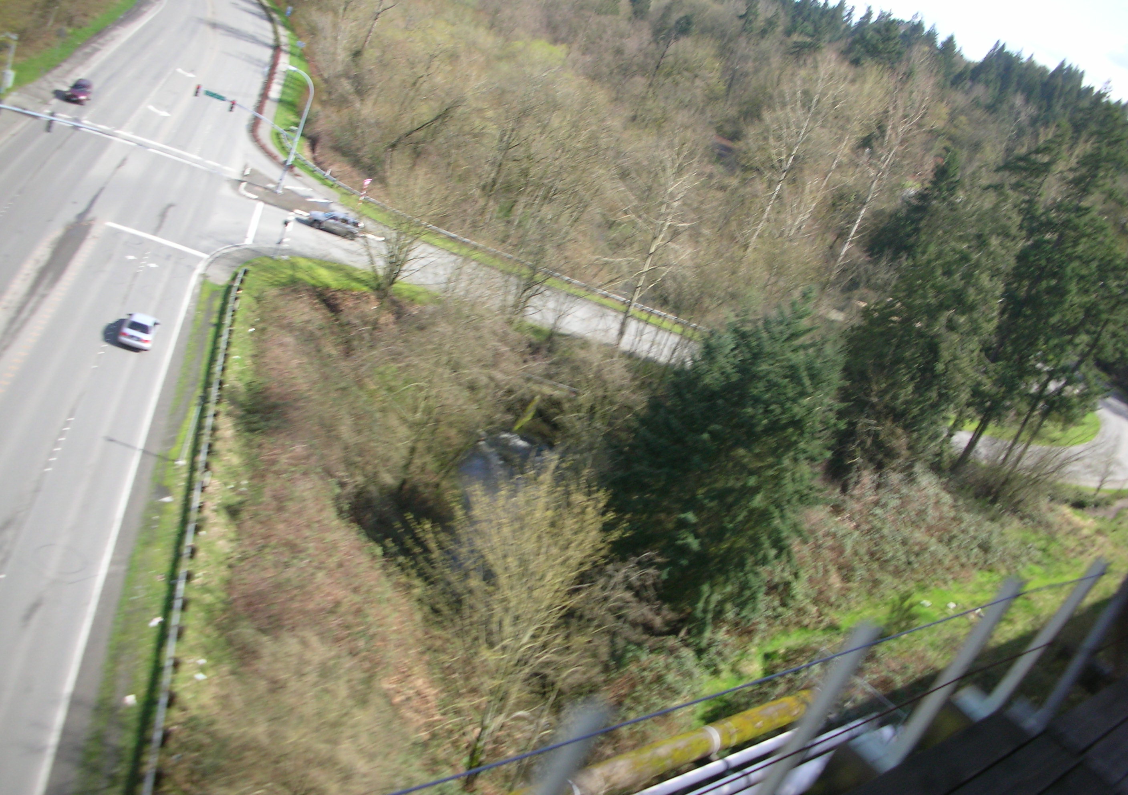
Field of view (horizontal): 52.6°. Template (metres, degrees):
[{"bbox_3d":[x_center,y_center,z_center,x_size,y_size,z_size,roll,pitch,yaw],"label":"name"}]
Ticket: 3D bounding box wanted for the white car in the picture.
[{"bbox_3d":[-24.952,-4.394,67.513,1.760,1.420,4.600,16,20,-19],"label":"white car"}]

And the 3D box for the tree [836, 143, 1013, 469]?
[{"bbox_3d":[31.632,-6.538,100.060,12.000,27.000,12.000,28,20,15],"label":"tree"}]

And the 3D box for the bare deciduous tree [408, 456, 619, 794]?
[{"bbox_3d":[-3.314,9.106,46.826,7.200,15.000,7.200,24,19,4],"label":"bare deciduous tree"}]

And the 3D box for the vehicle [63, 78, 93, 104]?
[{"bbox_3d":[-46.290,-29.563,109.686,1.830,1.640,4.600,15,21,-22],"label":"vehicle"}]

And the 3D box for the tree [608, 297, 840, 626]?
[{"bbox_3d":[9.468,3.694,66.780,10.500,21.000,10.500,26,19,9],"label":"tree"}]

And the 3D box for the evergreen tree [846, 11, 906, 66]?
[{"bbox_3d":[80.694,-92.792,295.429,12.000,17.500,12.000,25,19,6],"label":"evergreen tree"}]

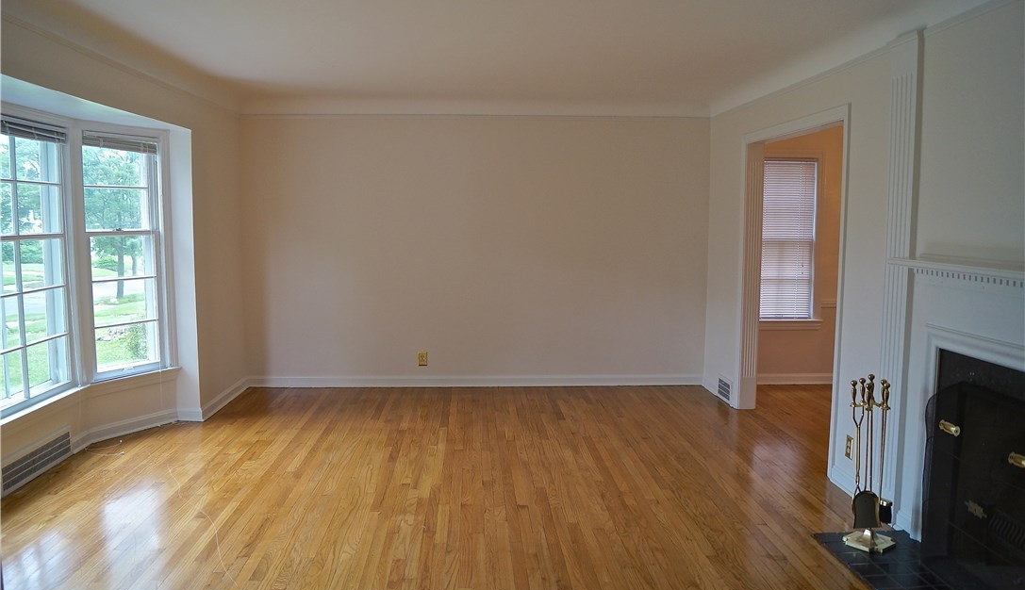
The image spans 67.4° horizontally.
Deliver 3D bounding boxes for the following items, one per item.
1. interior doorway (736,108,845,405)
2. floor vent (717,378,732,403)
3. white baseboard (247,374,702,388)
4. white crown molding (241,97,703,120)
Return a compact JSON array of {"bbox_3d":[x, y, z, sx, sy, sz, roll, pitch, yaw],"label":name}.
[{"bbox_3d":[1.837,-0.074,5.051,0.180,2.091,1.664,0,6,-3],"label":"interior doorway"},{"bbox_3d":[1.700,0.760,6.206,0.030,0.160,0.337,0,6,-3],"label":"floor vent"},{"bbox_3d":[-0.291,0.748,6.676,3.952,0.100,0.022,0,6,-3],"label":"white baseboard"},{"bbox_3d":[-0.279,-1.555,6.396,3.952,0.170,0.100,0,6,-3],"label":"white crown molding"}]

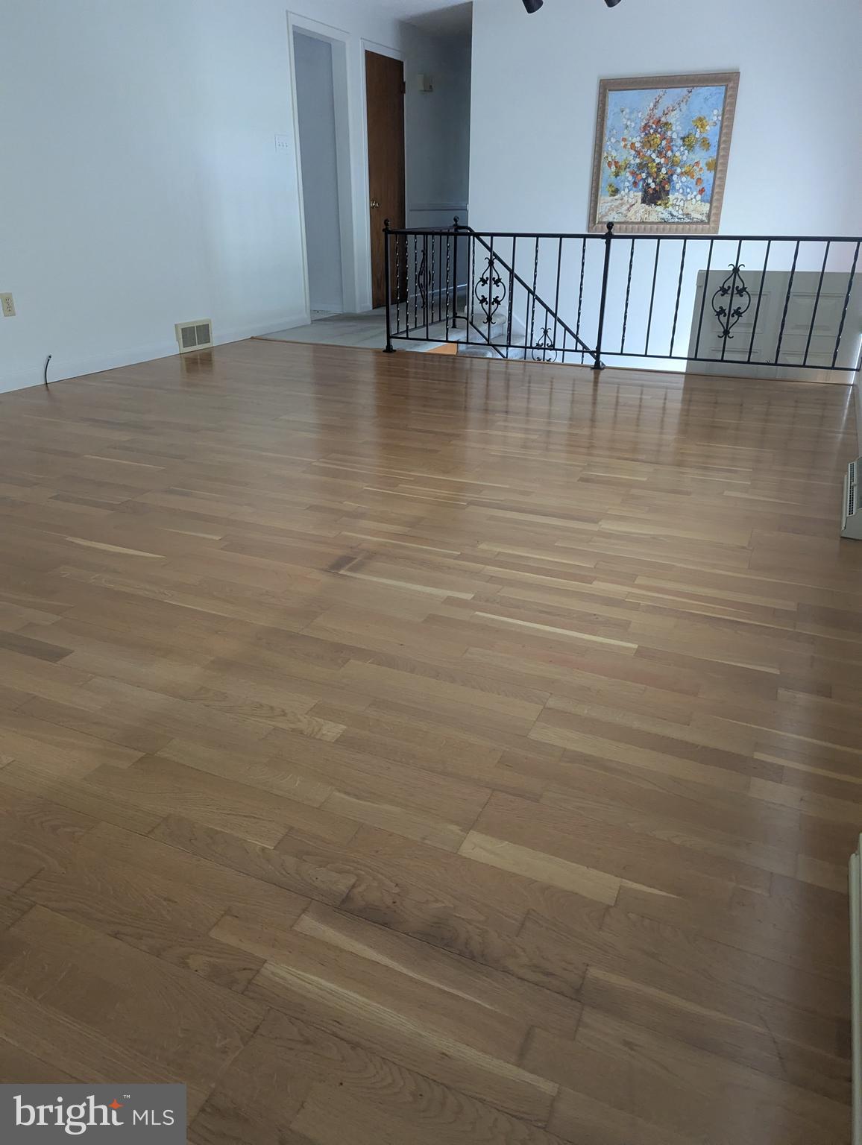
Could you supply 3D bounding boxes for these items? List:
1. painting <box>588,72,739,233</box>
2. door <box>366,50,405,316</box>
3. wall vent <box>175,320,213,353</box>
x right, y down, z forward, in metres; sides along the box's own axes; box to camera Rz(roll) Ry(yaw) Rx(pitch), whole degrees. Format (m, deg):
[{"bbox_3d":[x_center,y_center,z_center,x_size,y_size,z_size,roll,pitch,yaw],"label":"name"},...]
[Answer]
[{"bbox_3d":[1.741,-3.156,6.046,1.009,1.057,0.043,11,27,23],"label":"painting"},{"bbox_3d":[-0.415,-3.564,7.375,0.040,2.075,0.691,11,27,23],"label":"door"},{"bbox_3d":[-1.619,-1.622,5.447,0.039,0.191,0.324,11,27,23],"label":"wall vent"}]

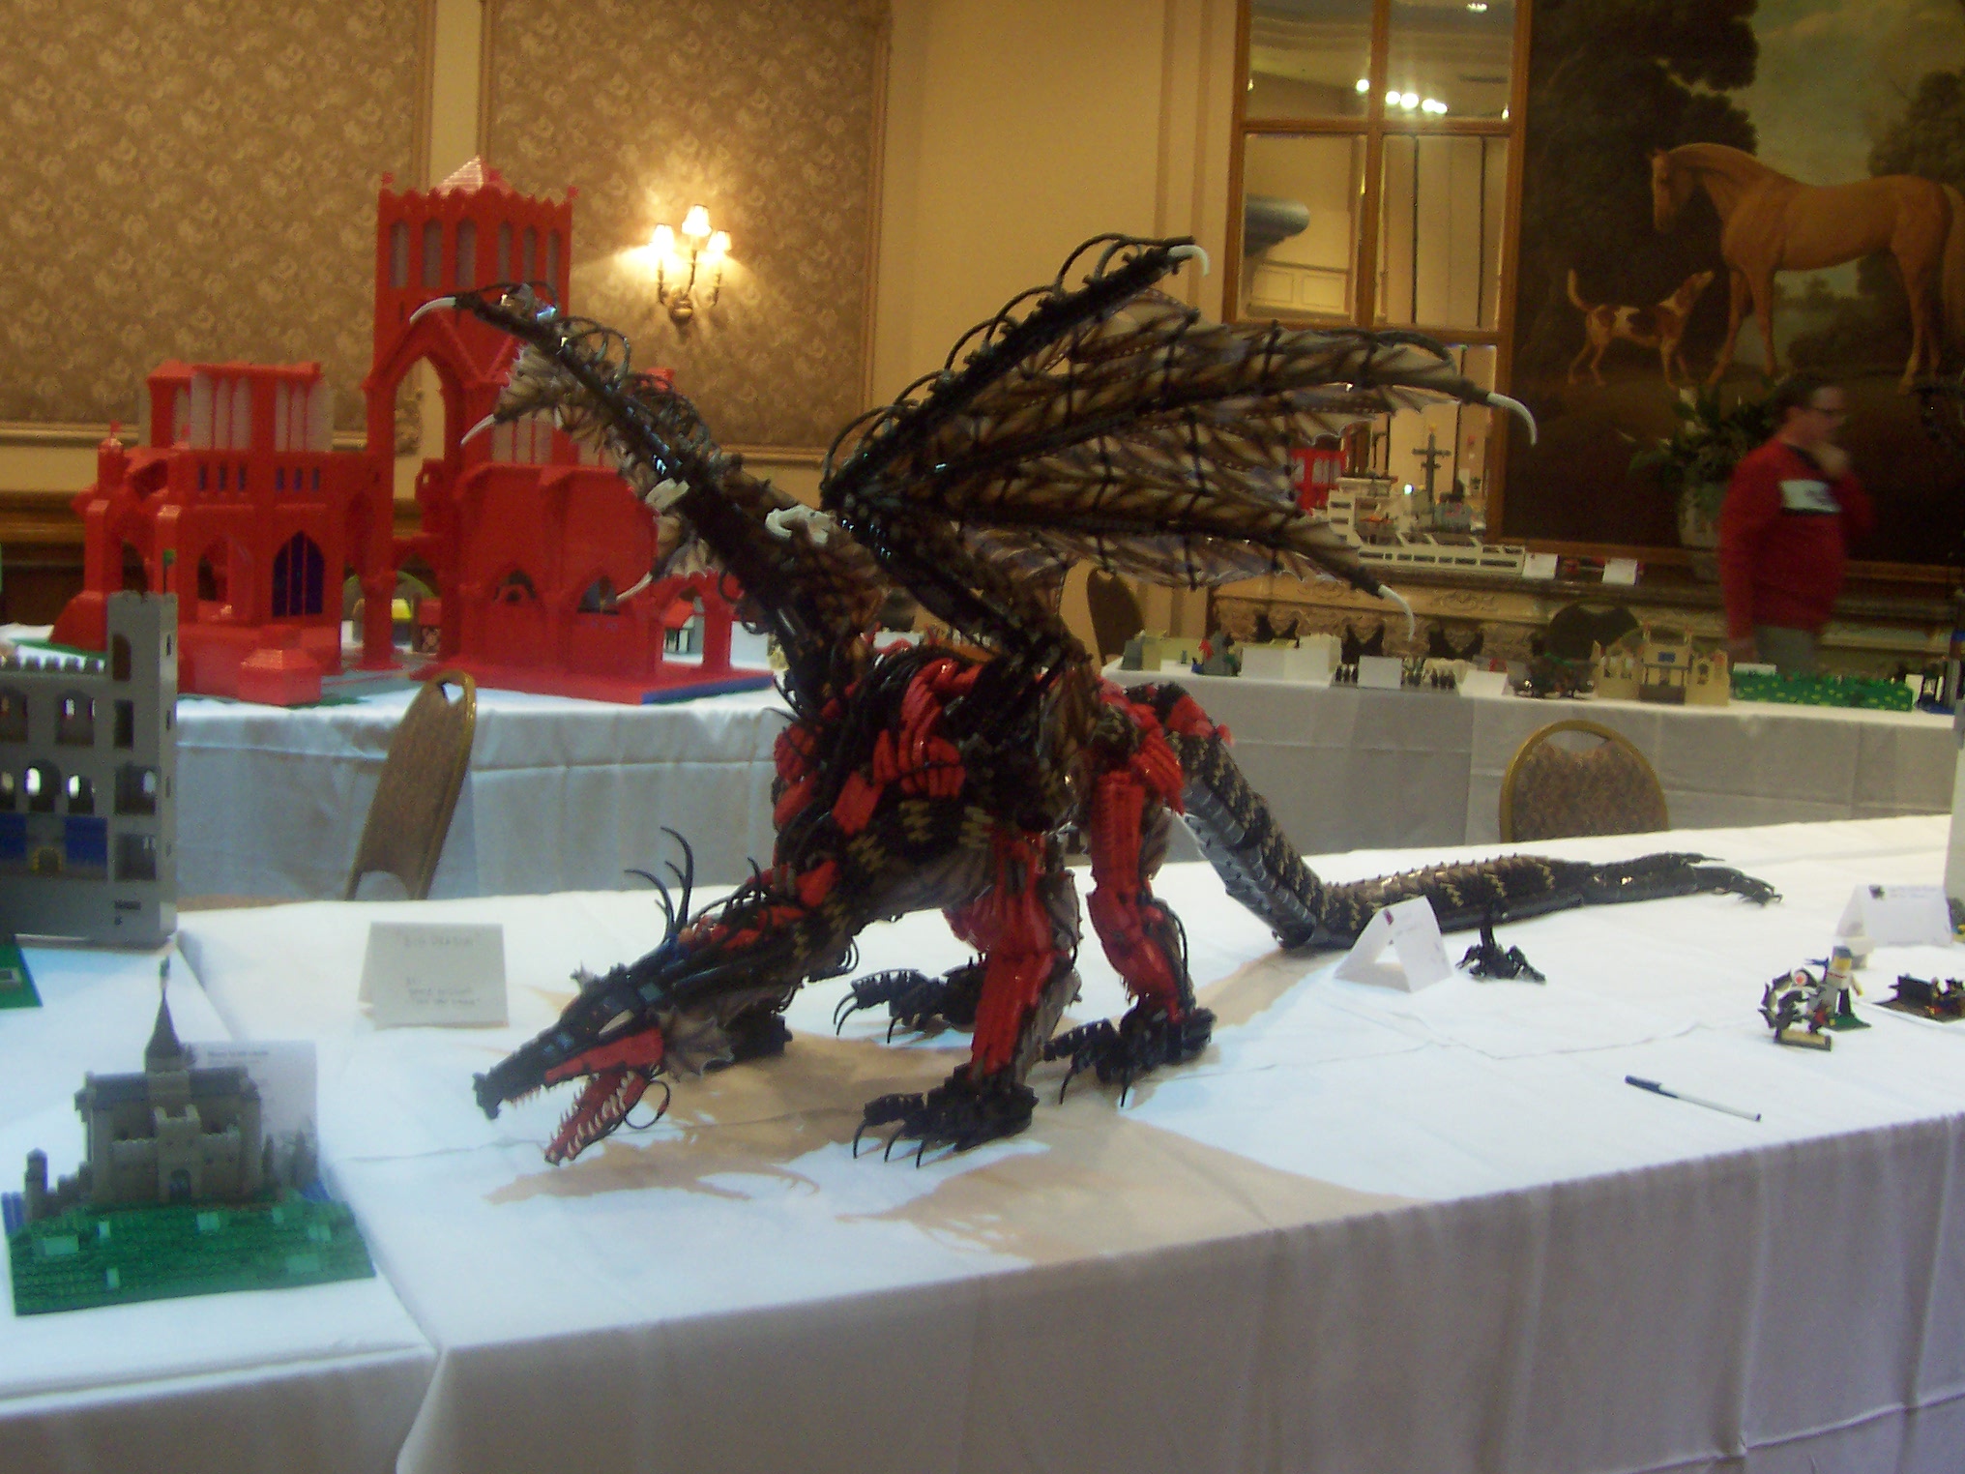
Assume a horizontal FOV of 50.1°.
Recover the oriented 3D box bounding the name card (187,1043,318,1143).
[{"bbox_3d":[-0.617,0.300,1.736,0.134,0.100,0.110,1,7,-12],"label":"name card"}]

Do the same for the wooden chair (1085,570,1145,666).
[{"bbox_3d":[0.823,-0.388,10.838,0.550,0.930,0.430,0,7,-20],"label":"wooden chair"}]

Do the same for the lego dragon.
[{"bbox_3d":[0.307,-0.087,2.502,1.340,0.780,2.240,8,8,40],"label":"lego dragon"}]

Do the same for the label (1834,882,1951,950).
[{"bbox_3d":[1.286,0.249,2.951,0.147,0.083,0.075,1,7,-12],"label":"label"}]

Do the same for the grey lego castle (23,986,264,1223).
[{"bbox_3d":[-0.635,0.266,1.583,0.185,0.165,0.110,-1,7,-27],"label":"grey lego castle"}]

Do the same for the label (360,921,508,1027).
[{"bbox_3d":[-0.587,0.248,2.243,0.134,0.099,0.115,1,7,-13],"label":"label"}]

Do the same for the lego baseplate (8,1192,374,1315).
[{"bbox_3d":[-0.588,0.356,1.544,0.246,0.030,0.235,-1,7,-27],"label":"lego baseplate"}]

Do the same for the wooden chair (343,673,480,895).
[{"bbox_3d":[-1.393,0.309,4.500,0.550,0.900,0.430,-3,8,-38],"label":"wooden chair"}]

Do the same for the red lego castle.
[{"bbox_3d":[-1.745,-0.910,5.992,2.050,1.500,1.400,6,7,30],"label":"red lego castle"}]

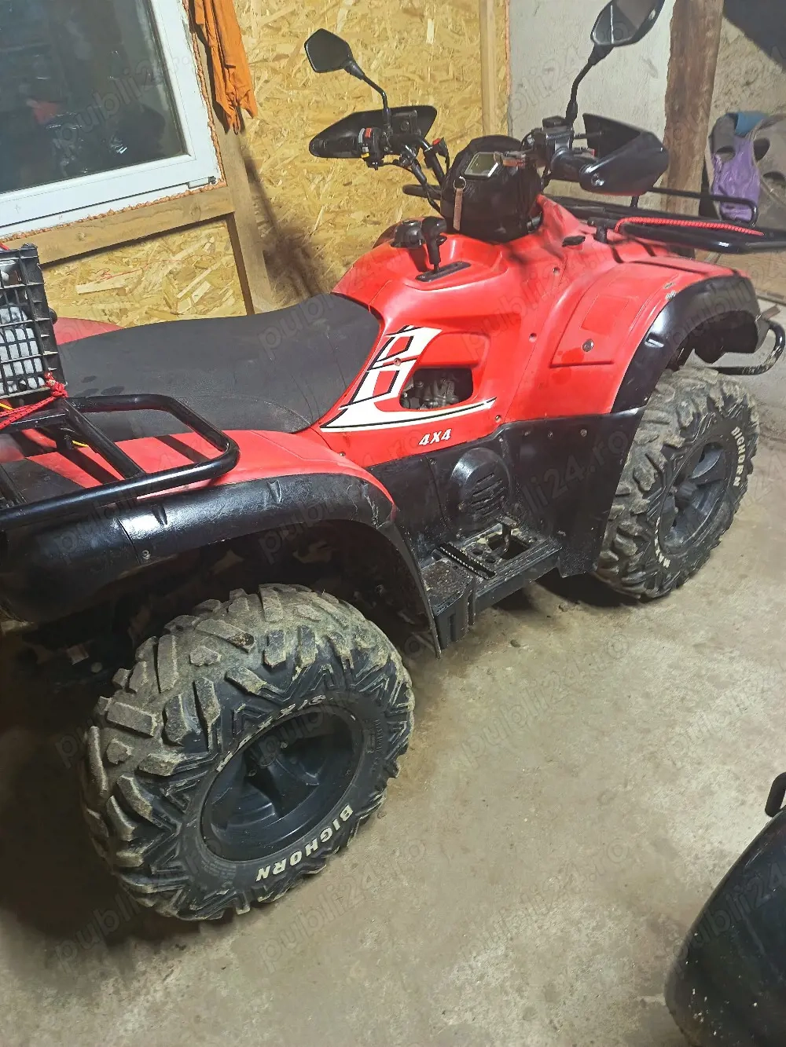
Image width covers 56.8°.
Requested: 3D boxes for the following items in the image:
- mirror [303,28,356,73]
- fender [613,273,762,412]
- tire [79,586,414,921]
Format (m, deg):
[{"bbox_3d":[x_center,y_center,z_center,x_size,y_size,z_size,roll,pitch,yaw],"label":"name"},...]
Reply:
[{"bbox_3d":[-0.160,-1.184,1.818,0.137,0.093,0.046,18,42,32],"label":"mirror"},{"bbox_3d":[0.715,-0.447,1.743,0.626,0.268,0.182,-28,40,-26],"label":"fender"},{"bbox_3d":[-0.257,0.438,1.410,0.637,0.637,0.255,-28,40,-26],"label":"tire"}]

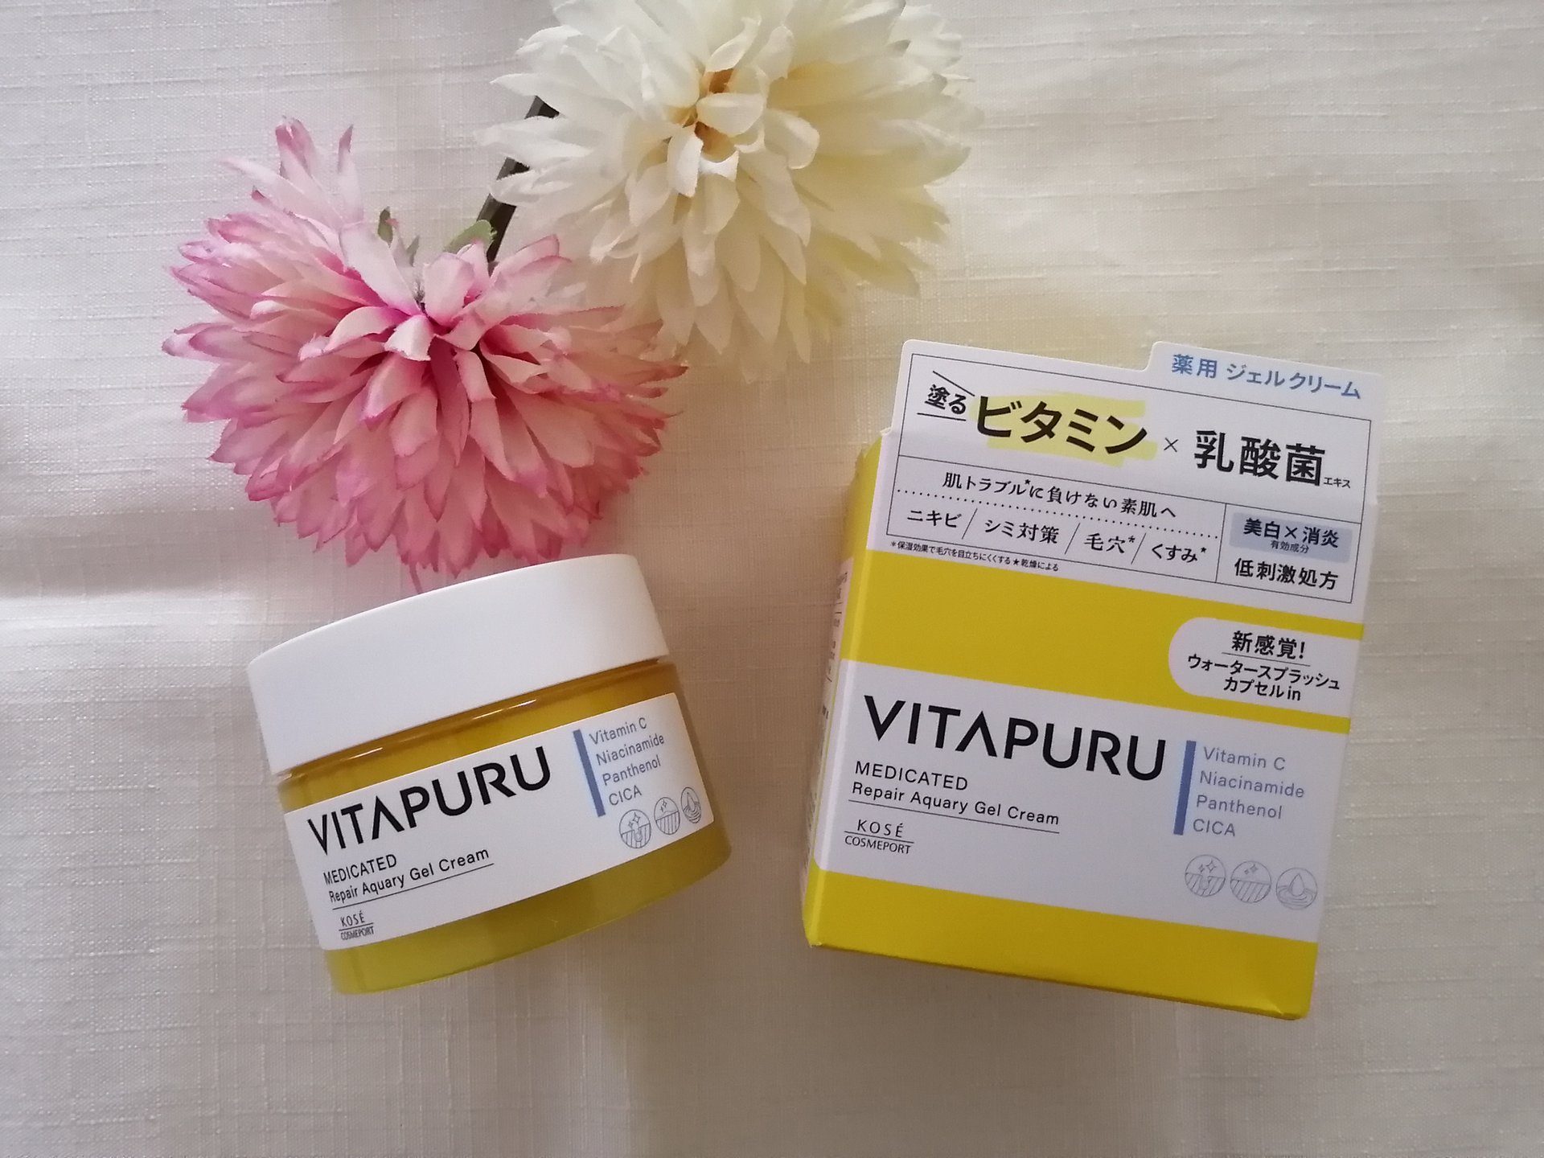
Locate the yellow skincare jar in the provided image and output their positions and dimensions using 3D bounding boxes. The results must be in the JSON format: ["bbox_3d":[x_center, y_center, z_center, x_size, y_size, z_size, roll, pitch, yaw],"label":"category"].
[{"bbox_3d":[-0.049,0.031,0.213,0.071,0.071,0.056,-17,89,-4],"label":"yellow skincare jar"}]

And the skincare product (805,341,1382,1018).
[{"bbox_3d":[0.049,0.012,0.212,0.073,0.073,0.095,8,90,0],"label":"skincare product"}]

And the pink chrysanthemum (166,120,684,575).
[{"bbox_3d":[-0.064,-0.043,0.221,0.093,0.055,0.083,0,90,0],"label":"pink chrysanthemum"}]

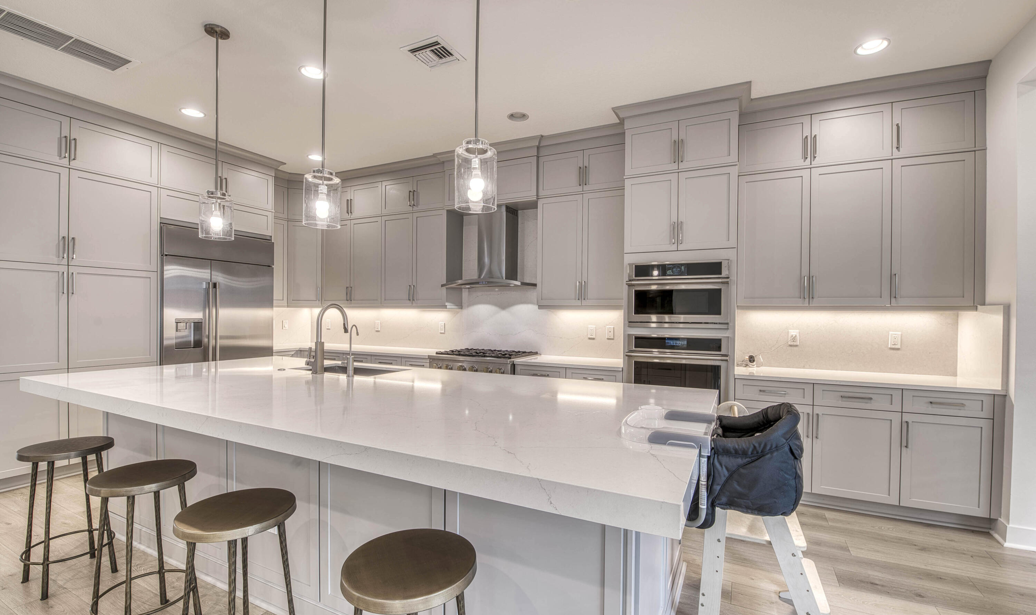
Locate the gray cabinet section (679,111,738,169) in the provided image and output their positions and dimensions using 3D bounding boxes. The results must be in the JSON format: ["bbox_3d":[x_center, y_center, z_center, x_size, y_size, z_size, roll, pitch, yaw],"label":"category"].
[{"bbox_3d":[1.557,-1.259,3.535,0.408,0.377,0.600,0,0,25],"label":"gray cabinet section"}]

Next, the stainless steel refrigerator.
[{"bbox_3d":[-3.269,0.305,4.540,0.680,2.111,1.078,0,0,24],"label":"stainless steel refrigerator"}]

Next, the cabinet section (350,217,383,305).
[{"bbox_3d":[-1.792,-0.561,5.382,0.501,1.052,0.330,0,0,24],"label":"cabinet section"}]

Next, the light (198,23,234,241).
[{"bbox_3d":[-1.802,-1.048,2.586,0.172,1.242,0.172,0,0,24],"label":"light"}]

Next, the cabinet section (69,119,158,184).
[{"bbox_3d":[-3.667,-1.309,3.790,0.580,0.386,0.601,0,0,24],"label":"cabinet section"}]

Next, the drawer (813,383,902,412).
[{"bbox_3d":[2.402,0.618,3.159,0.491,0.153,0.500,0,0,24],"label":"drawer"}]

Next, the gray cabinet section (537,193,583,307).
[{"bbox_3d":[0.470,-0.551,4.361,0.461,1.052,0.330,0,0,24],"label":"gray cabinet section"}]

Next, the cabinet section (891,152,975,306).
[{"bbox_3d":[2.964,-0.539,3.164,0.445,1.052,0.330,0,0,24],"label":"cabinet section"}]

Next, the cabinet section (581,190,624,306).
[{"bbox_3d":[0.844,-0.537,4.077,0.377,1.029,0.330,0,0,25],"label":"cabinet section"}]

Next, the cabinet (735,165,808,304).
[{"bbox_3d":[2.071,-0.540,3.541,0.497,1.051,0.330,0,0,24],"label":"cabinet"}]

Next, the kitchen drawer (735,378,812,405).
[{"bbox_3d":[1.950,0.614,3.358,0.490,0.153,0.500,0,0,24],"label":"kitchen drawer"}]

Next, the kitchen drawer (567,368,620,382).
[{"bbox_3d":[0.733,0.604,3.895,0.486,0.153,0.500,0,0,24],"label":"kitchen drawer"}]

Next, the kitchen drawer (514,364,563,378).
[{"bbox_3d":[0.286,0.600,4.092,0.482,0.153,0.500,0,0,24],"label":"kitchen drawer"}]

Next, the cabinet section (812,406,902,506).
[{"bbox_3d":[2.382,0.977,3.155,0.480,0.598,0.600,0,0,25],"label":"cabinet section"}]

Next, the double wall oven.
[{"bbox_3d":[1.357,0.290,3.653,0.748,1.302,0.620,0,0,24],"label":"double wall oven"}]

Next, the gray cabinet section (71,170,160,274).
[{"bbox_3d":[-3.658,-0.706,3.777,0.600,0.760,0.589,0,0,25],"label":"gray cabinet section"}]

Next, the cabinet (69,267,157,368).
[{"bbox_3d":[-3.652,0.077,3.765,0.580,0.818,0.595,0,0,24],"label":"cabinet"}]

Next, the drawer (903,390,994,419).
[{"bbox_3d":[2.833,0.622,2.969,0.445,0.153,0.500,0,0,24],"label":"drawer"}]

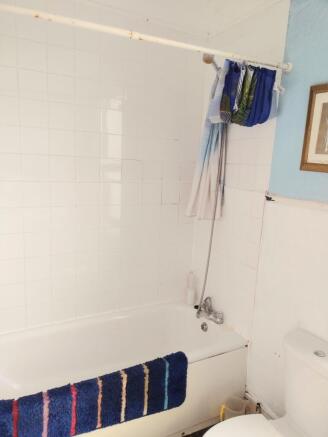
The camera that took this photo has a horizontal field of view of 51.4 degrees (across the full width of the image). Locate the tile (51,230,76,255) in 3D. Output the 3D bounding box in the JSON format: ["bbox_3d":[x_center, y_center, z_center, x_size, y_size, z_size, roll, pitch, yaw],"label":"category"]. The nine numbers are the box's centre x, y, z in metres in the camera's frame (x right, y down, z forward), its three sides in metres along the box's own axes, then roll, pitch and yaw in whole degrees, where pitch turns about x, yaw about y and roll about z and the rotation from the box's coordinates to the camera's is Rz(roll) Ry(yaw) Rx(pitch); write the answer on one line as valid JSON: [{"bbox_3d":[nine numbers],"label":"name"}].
[{"bbox_3d":[-0.630,0.150,2.131,0.150,0.150,0.010,-3,12,-29],"label":"tile"}]

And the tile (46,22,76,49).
[{"bbox_3d":[-0.579,-1.039,1.923,0.150,0.150,0.010,-3,11,-29],"label":"tile"}]

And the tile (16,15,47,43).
[{"bbox_3d":[-0.714,-1.033,1.847,0.150,0.150,0.010,-3,11,-29],"label":"tile"}]

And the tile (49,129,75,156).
[{"bbox_3d":[-0.600,-0.447,2.011,0.149,0.149,0.010,-3,11,-29],"label":"tile"}]

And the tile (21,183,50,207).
[{"bbox_3d":[-0.744,-0.142,1.989,0.149,0.149,0.010,-3,11,-29],"label":"tile"}]

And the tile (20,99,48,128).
[{"bbox_3d":[-0.727,-0.589,1.920,0.150,0.150,0.010,-3,12,-29],"label":"tile"}]

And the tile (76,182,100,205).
[{"bbox_3d":[-0.483,-0.156,2.151,0.150,0.150,0.010,-3,12,-29],"label":"tile"}]

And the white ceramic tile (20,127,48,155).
[{"bbox_3d":[-0.731,-0.440,1.937,0.149,0.149,0.010,-3,11,-29],"label":"white ceramic tile"}]

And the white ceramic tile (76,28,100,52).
[{"bbox_3d":[-0.441,-1.052,1.986,0.150,0.150,0.010,-3,12,-29],"label":"white ceramic tile"}]

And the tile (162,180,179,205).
[{"bbox_3d":[0.046,-0.185,2.443,0.150,0.150,0.010,-3,11,-29],"label":"tile"}]

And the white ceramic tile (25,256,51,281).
[{"bbox_3d":[-0.769,0.307,2.085,0.150,0.150,0.010,-3,12,-29],"label":"white ceramic tile"}]

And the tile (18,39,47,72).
[{"bbox_3d":[-0.713,-0.886,1.860,0.149,0.149,0.010,-3,11,-29],"label":"tile"}]

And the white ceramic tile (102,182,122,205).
[{"bbox_3d":[-0.349,-0.164,2.209,0.149,0.149,0.010,-3,11,-29],"label":"white ceramic tile"}]

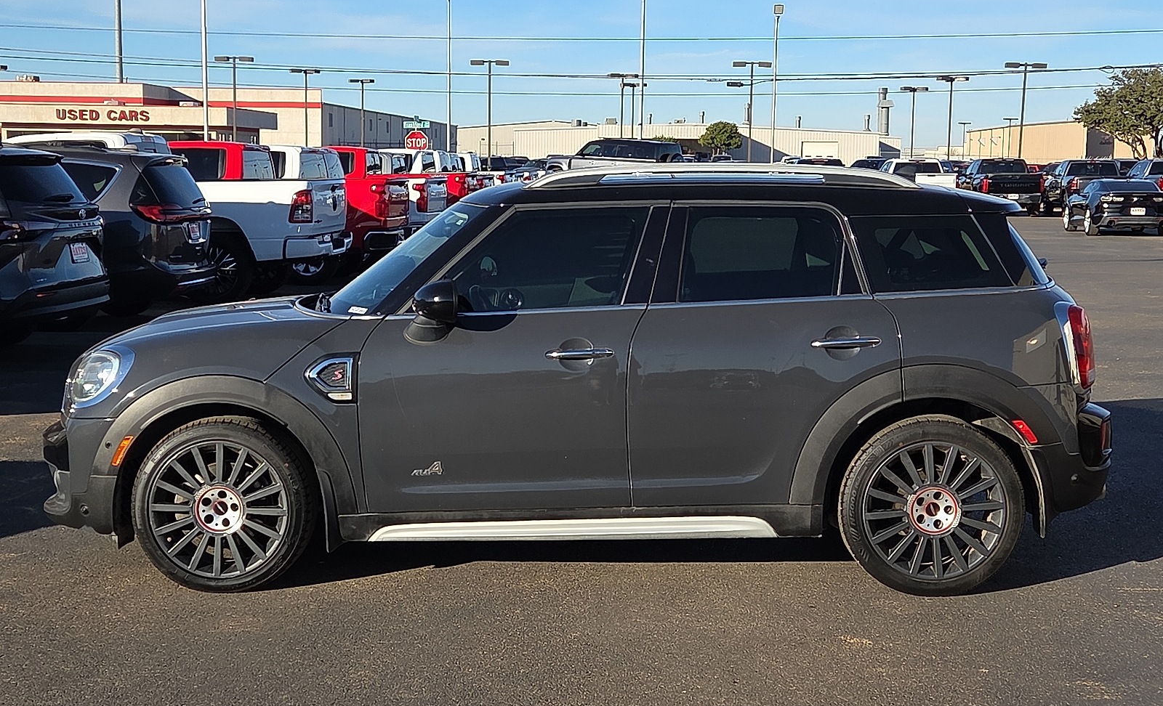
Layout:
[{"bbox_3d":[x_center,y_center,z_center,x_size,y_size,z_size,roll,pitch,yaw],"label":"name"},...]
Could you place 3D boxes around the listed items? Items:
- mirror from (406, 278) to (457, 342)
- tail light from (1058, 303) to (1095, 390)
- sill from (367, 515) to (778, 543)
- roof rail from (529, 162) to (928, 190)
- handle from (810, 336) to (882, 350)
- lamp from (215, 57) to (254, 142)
[{"bbox_3d":[-0.545,-0.153,5.898,0.180,0.225,0.210,0,7,1],"label":"mirror"},{"bbox_3d":[1.855,-0.028,6.049,0.190,0.315,0.220,0,7,1],"label":"tail light"},{"bbox_3d":[-0.032,0.659,6.057,1.544,0.095,0.085,0,7,-2],"label":"sill"},{"bbox_3d":[0.527,-0.675,6.155,1.500,0.100,0.080,0,7,1],"label":"roof rail"},{"bbox_3d":[0.981,-0.039,5.970,0.264,0.050,0.055,0,7,-2],"label":"handle"},{"bbox_3d":[-16.599,-10.827,77.385,1.870,6.720,0.550,0,7,0],"label":"lamp"}]

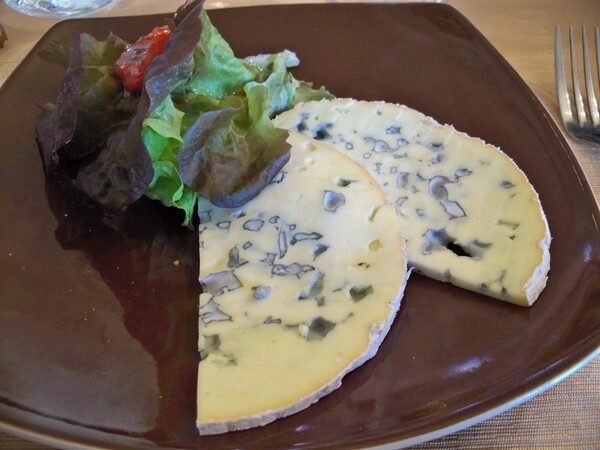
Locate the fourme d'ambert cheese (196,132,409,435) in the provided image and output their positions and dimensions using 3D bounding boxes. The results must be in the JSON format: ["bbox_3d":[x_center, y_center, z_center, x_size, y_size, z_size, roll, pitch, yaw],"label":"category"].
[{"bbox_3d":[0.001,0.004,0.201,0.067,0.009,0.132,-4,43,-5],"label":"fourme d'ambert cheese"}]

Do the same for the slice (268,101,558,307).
[{"bbox_3d":[0.030,-0.020,0.237,0.129,0.008,0.086,17,46,15],"label":"slice"}]

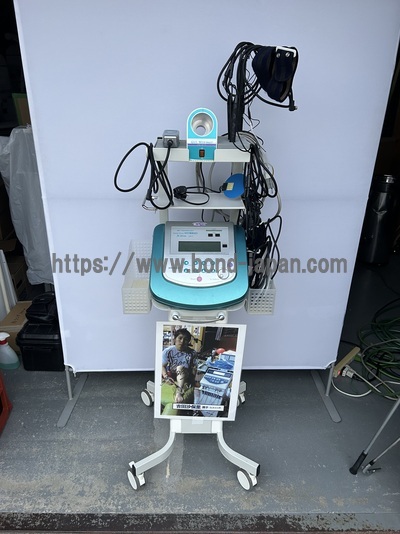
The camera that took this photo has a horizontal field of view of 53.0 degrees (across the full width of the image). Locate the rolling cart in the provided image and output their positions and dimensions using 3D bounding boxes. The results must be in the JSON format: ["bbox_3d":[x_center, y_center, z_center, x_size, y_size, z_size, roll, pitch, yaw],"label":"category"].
[{"bbox_3d":[-0.004,0.160,1.395,0.480,1.240,0.460,1,24,0],"label":"rolling cart"}]

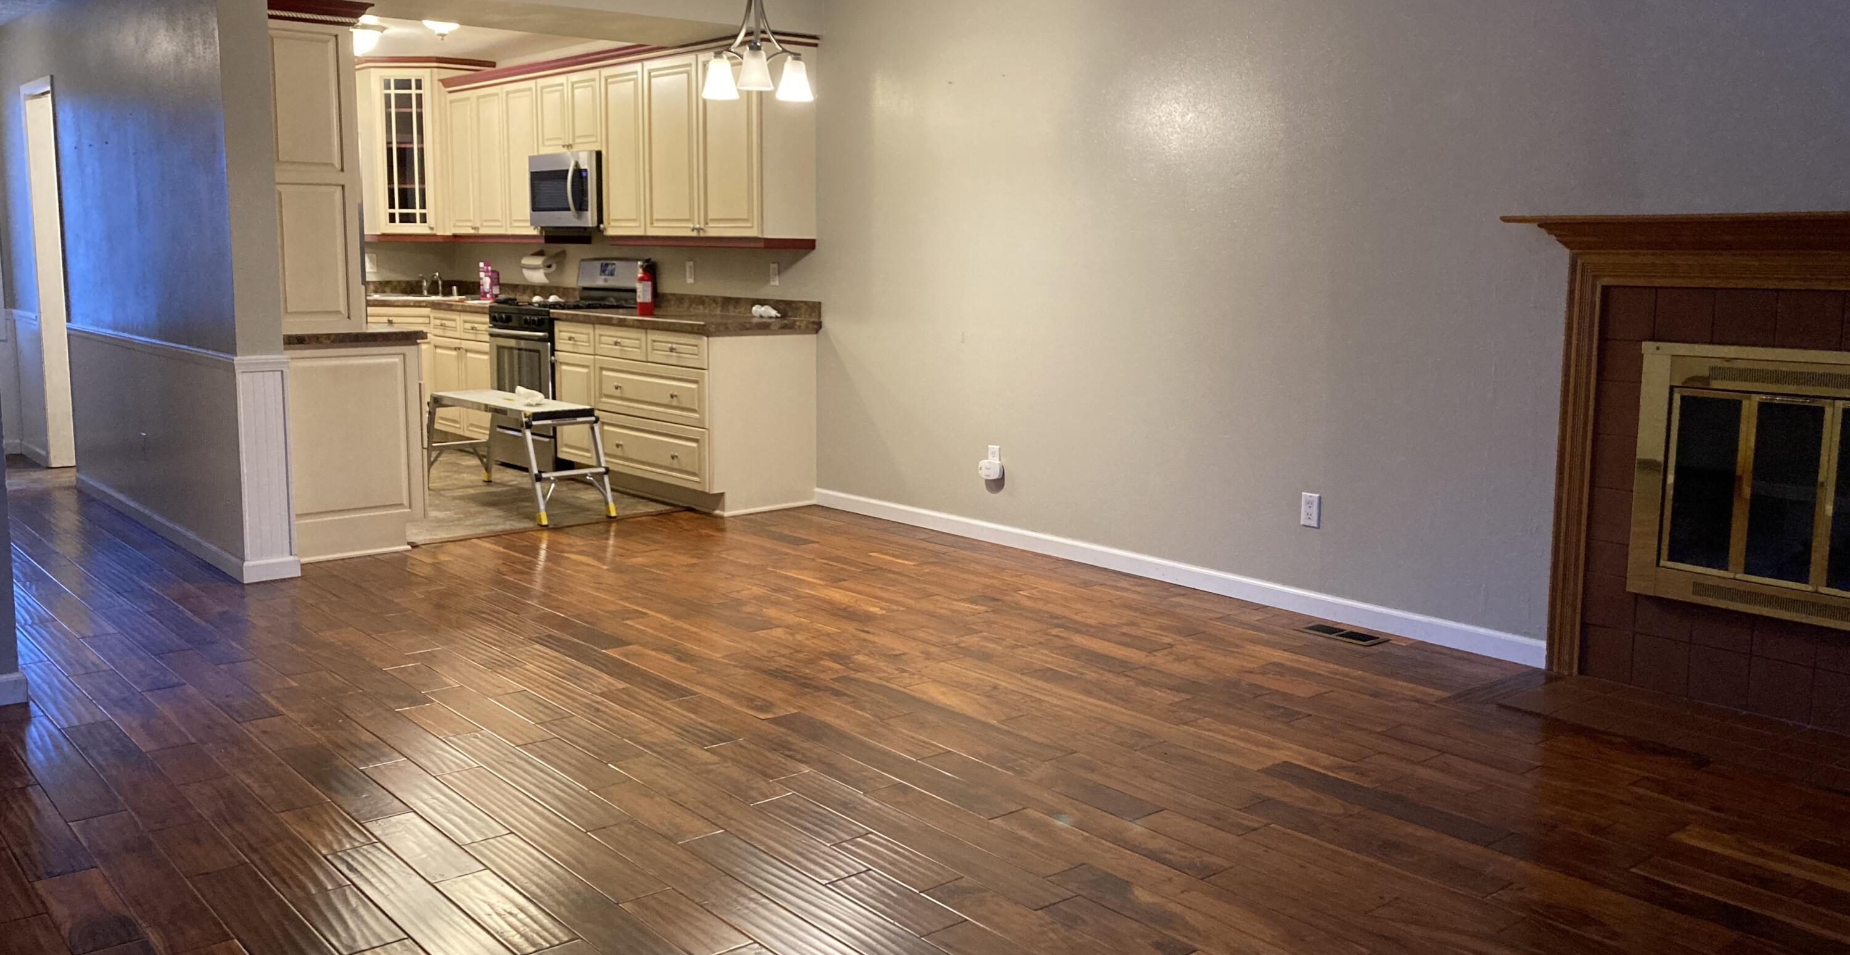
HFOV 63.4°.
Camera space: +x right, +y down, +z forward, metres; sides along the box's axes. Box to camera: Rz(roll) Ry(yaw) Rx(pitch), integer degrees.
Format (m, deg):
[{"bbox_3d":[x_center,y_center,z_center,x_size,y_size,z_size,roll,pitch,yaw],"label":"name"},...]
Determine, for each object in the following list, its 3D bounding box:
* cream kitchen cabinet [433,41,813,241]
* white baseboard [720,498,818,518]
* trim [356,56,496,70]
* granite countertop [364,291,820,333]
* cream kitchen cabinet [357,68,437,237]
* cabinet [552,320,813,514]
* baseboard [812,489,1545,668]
[{"bbox_3d":[-1.813,-1.815,8.463,0.322,0.905,3.660,-7,11,-39],"label":"cream kitchen cabinet"},{"bbox_3d":[-0.732,0.146,7.261,0.540,0.026,0.018,-7,11,-39],"label":"white baseboard"},{"bbox_3d":[-3.340,-2.696,9.874,0.900,0.085,0.600,1,9,5],"label":"trim"},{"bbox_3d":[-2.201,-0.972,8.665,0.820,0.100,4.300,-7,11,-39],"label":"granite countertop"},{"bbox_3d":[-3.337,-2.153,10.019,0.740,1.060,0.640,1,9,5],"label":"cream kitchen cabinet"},{"bbox_3d":[-1.259,-0.362,7.769,0.625,0.870,1.550,-7,11,-39],"label":"cabinet"},{"bbox_3d":[0.681,0.316,5.998,0.016,0.085,3.787,-7,11,-39],"label":"baseboard"}]

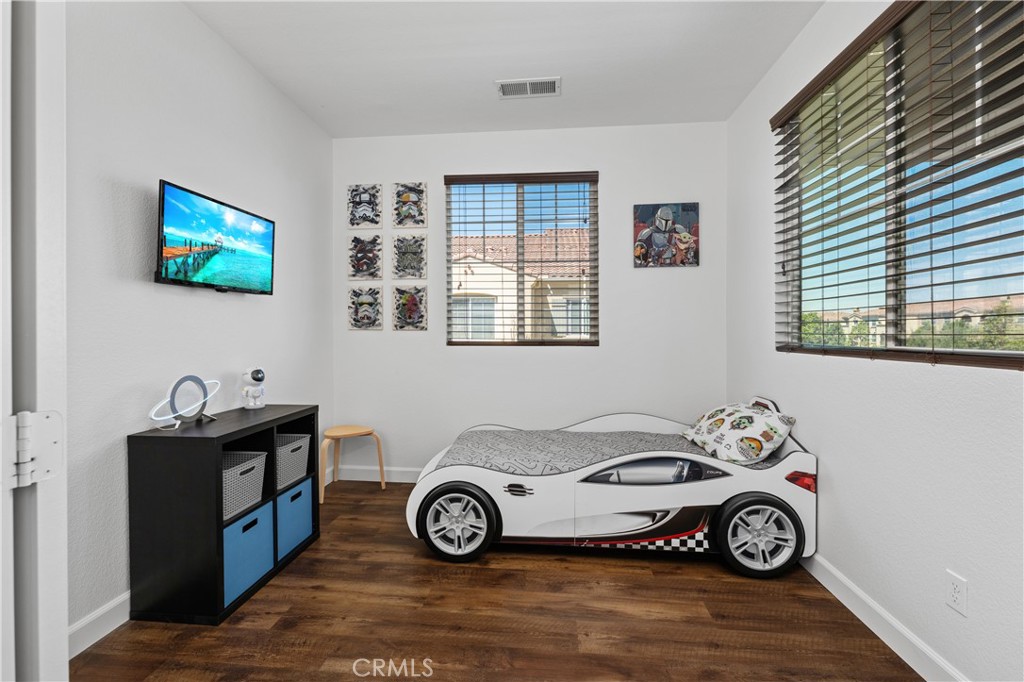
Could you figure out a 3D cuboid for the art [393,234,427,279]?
[{"bbox_3d":[-0.798,-0.657,3.356,0.278,0.356,0.018,0,1,5],"label":"art"}]

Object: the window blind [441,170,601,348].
[{"bbox_3d":[0.067,-0.619,3.265,1.180,1.310,0.070,0,1,5],"label":"window blind"}]

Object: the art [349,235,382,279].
[{"bbox_3d":[-1.156,-0.656,3.390,0.278,0.356,0.018,0,1,5],"label":"art"}]

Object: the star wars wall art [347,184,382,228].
[{"bbox_3d":[-1.176,-1.073,3.417,0.283,0.355,0.018,0,0,5],"label":"star wars wall art"}]

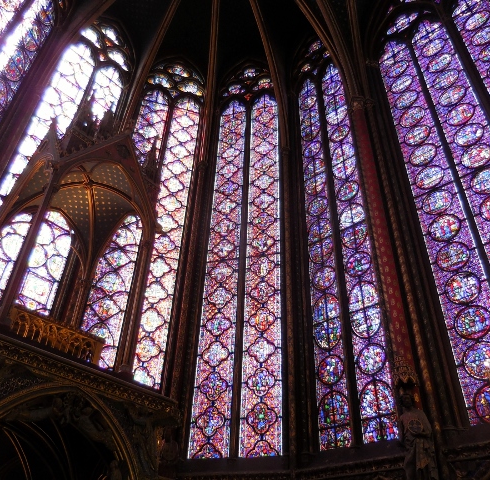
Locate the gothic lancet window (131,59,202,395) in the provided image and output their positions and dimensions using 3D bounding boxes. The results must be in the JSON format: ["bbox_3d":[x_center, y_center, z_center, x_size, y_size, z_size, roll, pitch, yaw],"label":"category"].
[{"bbox_3d":[-2.695,-1.300,13.512,2.030,13.900,0.350,11,-38,-12],"label":"gothic lancet window"}]

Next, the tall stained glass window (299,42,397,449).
[{"bbox_3d":[2.320,-1.770,12.622,1.700,13.900,0.350,-28,-46,33],"label":"tall stained glass window"}]

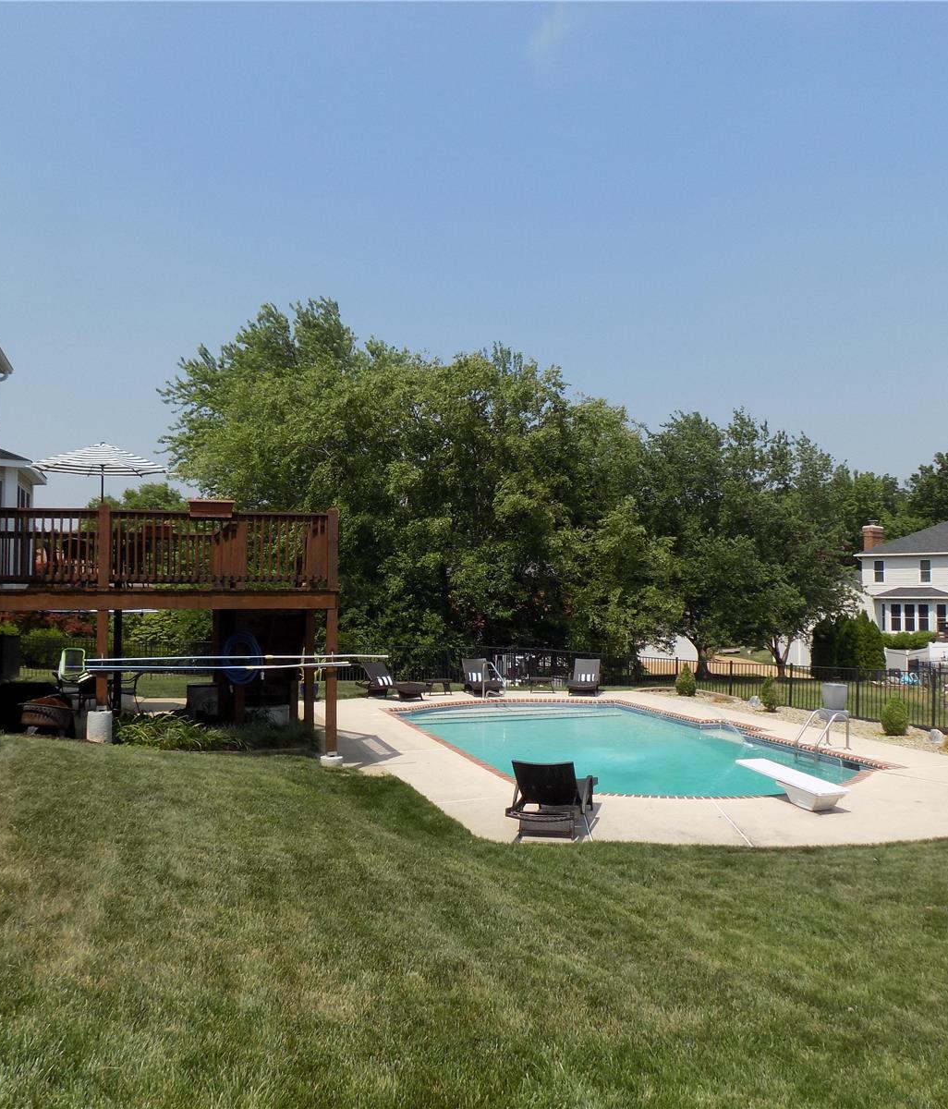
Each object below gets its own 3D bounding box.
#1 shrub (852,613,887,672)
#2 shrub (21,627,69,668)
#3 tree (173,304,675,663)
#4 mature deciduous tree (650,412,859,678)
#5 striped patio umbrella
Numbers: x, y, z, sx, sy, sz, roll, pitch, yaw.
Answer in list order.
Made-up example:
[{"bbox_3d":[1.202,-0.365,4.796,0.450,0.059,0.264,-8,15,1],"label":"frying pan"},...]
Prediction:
[{"bbox_3d":[14.484,3.261,35.940,1.300,2.240,1.300,0,-2,22],"label":"shrub"},{"bbox_3d":[-16.002,3.545,36.428,1.850,1.633,1.800,1,-2,-24],"label":"shrub"},{"bbox_3d":[-2.004,-2.362,35.592,17.500,13.664,13.000,0,-2,-3],"label":"tree"},{"bbox_3d":[9.764,-0.320,34.537,7.600,9.365,7.200,0,-2,16],"label":"mature deciduous tree"},{"bbox_3d":[-6.422,-0.667,16.930,2.330,2.515,2.330,1,-2,-21],"label":"striped patio umbrella"}]

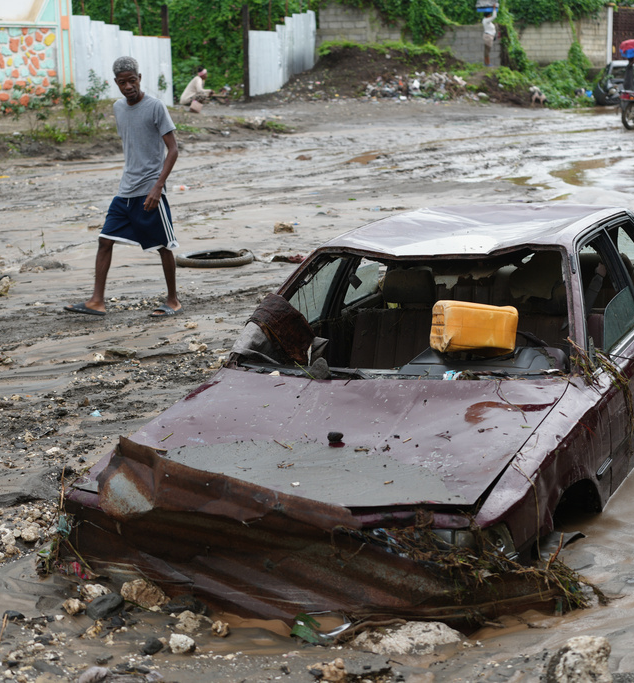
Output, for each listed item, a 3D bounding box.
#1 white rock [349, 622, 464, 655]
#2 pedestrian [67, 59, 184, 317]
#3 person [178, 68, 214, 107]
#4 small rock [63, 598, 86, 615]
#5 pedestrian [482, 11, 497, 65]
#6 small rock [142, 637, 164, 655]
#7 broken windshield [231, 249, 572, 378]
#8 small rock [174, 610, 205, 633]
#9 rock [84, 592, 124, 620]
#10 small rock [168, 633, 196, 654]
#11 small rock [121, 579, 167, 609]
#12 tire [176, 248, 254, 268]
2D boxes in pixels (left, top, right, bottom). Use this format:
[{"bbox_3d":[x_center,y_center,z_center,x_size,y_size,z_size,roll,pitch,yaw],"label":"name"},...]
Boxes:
[{"bbox_3d":[0.255,0.839,4.021,0.314,0.085,0.188,-1,11,4],"label":"white rock"},{"bbox_3d":[-1.279,-1.012,9.350,0.580,1.690,0.500,-13,15,-42],"label":"pedestrian"},{"bbox_3d":[-2.838,-6.006,33.500,0.820,0.930,0.550,-4,12,-11],"label":"person"},{"bbox_3d":[-0.738,0.808,4.330,0.067,0.047,0.060,-3,11,-10],"label":"small rock"},{"bbox_3d":[4.973,-8.706,41.000,0.420,1.600,0.450,-4,12,-8],"label":"pedestrian"},{"bbox_3d":[-0.465,0.861,4.024,0.064,0.052,0.054,-3,11,-7],"label":"small rock"},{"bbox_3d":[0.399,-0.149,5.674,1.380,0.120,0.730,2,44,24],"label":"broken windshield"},{"bbox_3d":[-0.371,0.823,4.174,0.088,0.067,0.070,-2,11,-6],"label":"small rock"},{"bbox_3d":[-0.639,0.800,4.296,0.115,0.075,0.085,-6,12,-19],"label":"rock"},{"bbox_3d":[-0.381,0.856,4.026,0.079,0.060,0.067,-2,11,-6],"label":"small rock"},{"bbox_3d":[-0.529,0.776,4.381,0.149,0.089,0.112,-3,11,-7],"label":"small rock"},{"bbox_3d":[-0.789,-0.631,10.950,0.590,0.135,0.590,-2,11,0],"label":"tire"}]

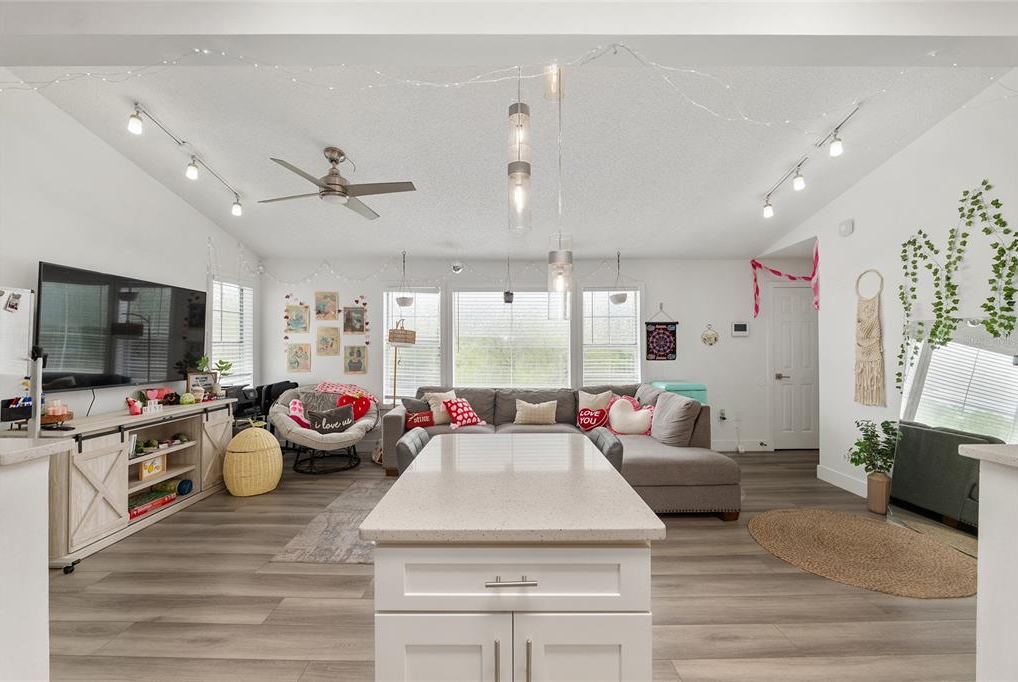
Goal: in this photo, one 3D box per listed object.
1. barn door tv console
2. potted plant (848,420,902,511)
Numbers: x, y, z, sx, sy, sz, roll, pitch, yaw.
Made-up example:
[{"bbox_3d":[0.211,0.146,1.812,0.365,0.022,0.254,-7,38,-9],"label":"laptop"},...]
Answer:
[{"bbox_3d":[-2.755,0.946,3.000,0.480,0.780,1.440,0,-1,0],"label":"barn door tv console"},{"bbox_3d":[2.830,0.975,3.100,0.380,0.730,0.340,0,-1,0],"label":"potted plant"}]

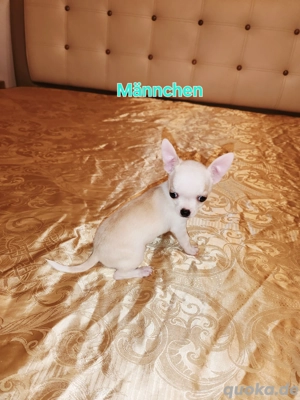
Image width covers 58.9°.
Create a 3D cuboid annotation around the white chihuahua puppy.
[{"bbox_3d":[-0.029,0.020,0.499,0.322,0.224,0.125,-10,39,-20],"label":"white chihuahua puppy"}]

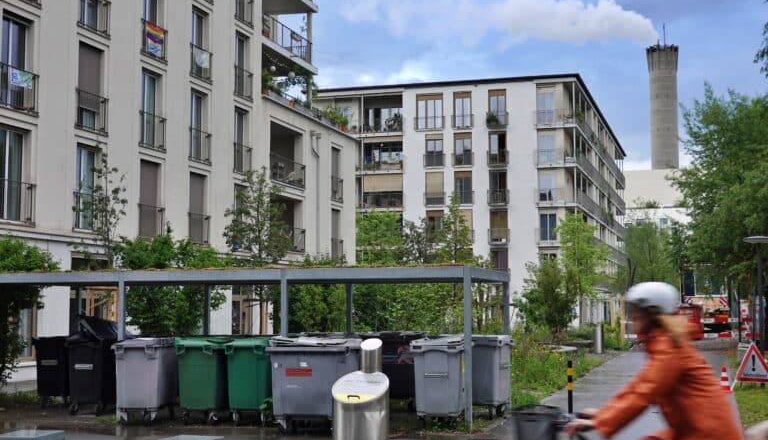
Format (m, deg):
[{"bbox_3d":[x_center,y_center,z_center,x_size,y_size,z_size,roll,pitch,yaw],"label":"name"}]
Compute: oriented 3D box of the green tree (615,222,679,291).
[{"bbox_3d":[17.203,3.666,63.924,4.400,7.300,4.400,-2,-5,18],"label":"green tree"}]

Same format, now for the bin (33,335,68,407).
[{"bbox_3d":[-5.672,2.733,17.828,0.770,1.250,1.200,-2,-5,16],"label":"bin"}]

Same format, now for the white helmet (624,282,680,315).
[{"bbox_3d":[1.445,0.425,5.283,0.290,0.185,0.220,-2,-5,17],"label":"white helmet"}]

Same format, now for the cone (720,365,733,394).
[{"bbox_3d":[6.358,2.946,18.306,0.310,0.510,0.310,-2,-5,18],"label":"cone"}]

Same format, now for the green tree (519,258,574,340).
[{"bbox_3d":[6.758,3.314,40.865,2.250,3.420,2.250,-2,-5,18],"label":"green tree"}]

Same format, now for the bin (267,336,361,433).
[{"bbox_3d":[-0.997,2.331,13.876,1.240,1.310,0.790,-1,-5,9],"label":"bin"}]

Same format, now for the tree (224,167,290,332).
[{"bbox_3d":[-3.759,1.436,28.990,2.050,5.910,2.050,0,-5,0],"label":"tree"}]

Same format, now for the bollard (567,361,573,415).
[{"bbox_3d":[2.847,2.619,15.024,0.075,0.920,0.075,-2,-5,18],"label":"bollard"}]

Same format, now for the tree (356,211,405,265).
[{"bbox_3d":[-0.443,3.128,56.950,4.000,7.500,4.000,-2,-5,18],"label":"tree"}]

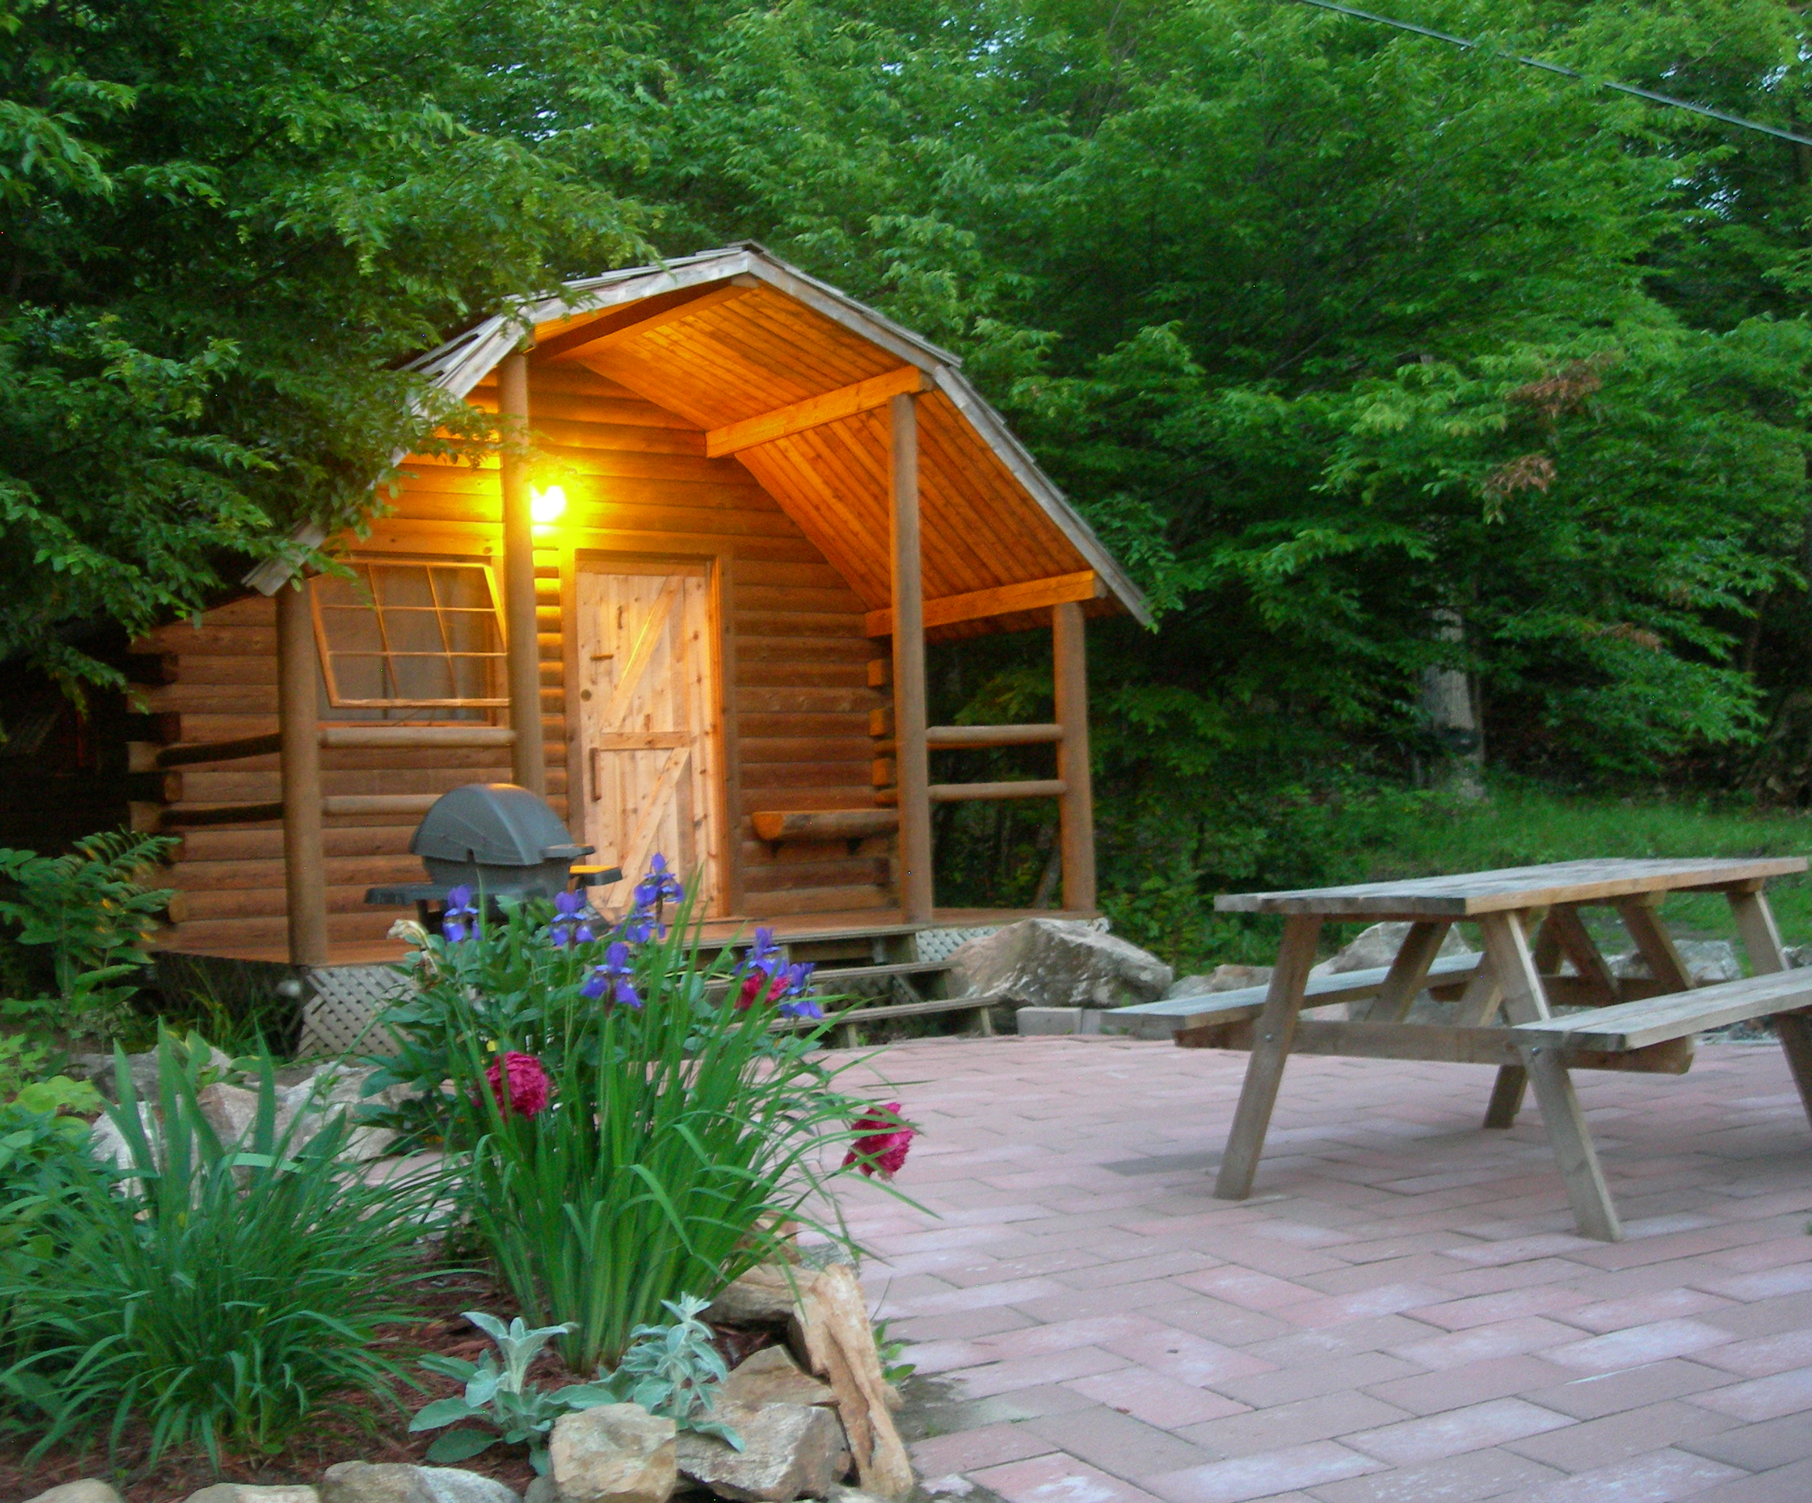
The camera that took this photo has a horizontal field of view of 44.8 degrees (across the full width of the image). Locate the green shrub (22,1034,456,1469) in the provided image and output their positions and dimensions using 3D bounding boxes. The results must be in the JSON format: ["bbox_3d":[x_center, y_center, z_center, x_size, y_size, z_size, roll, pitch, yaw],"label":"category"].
[{"bbox_3d":[-1.052,0.780,3.450,0.620,0.620,0.600,-2,-2,0],"label":"green shrub"}]

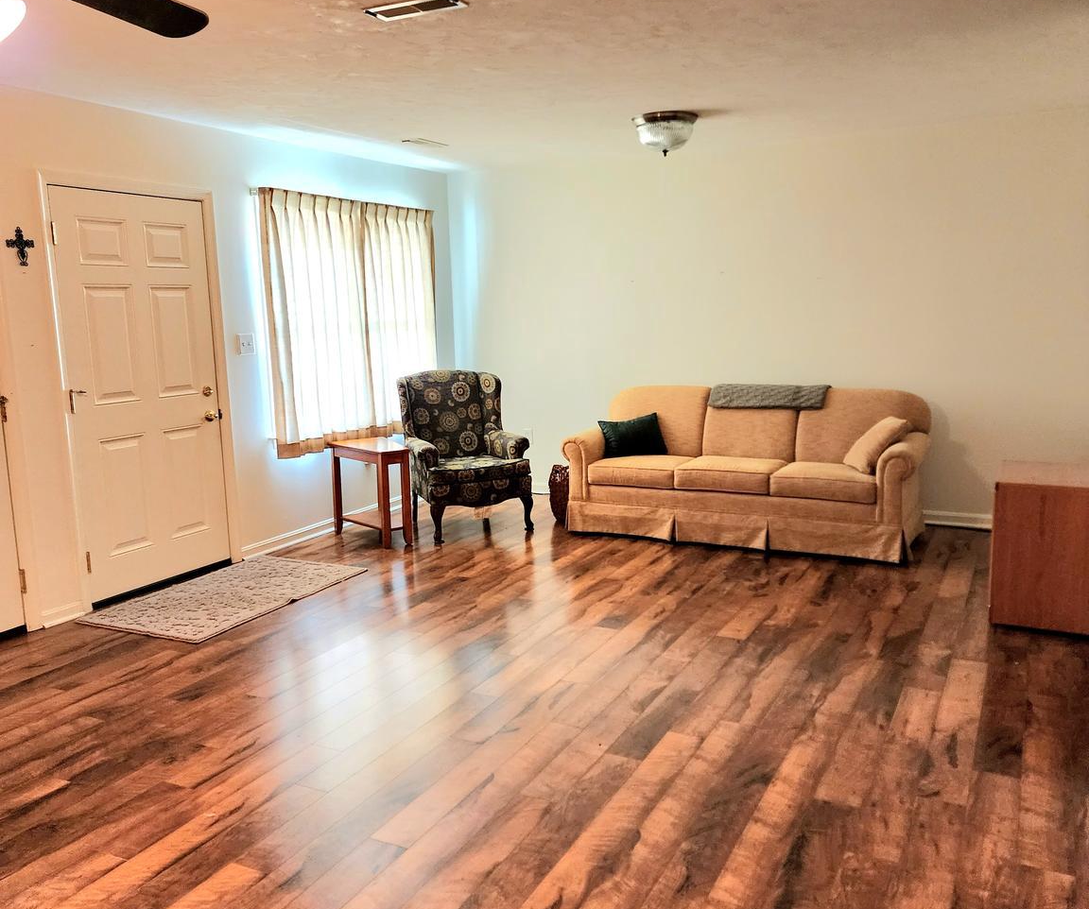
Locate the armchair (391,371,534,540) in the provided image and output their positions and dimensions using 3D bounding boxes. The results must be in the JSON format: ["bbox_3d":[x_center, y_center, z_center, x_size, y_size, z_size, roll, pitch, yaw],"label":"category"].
[{"bbox_3d":[-0.548,-0.024,6.251,0.730,0.995,0.760,-6,10,-28],"label":"armchair"}]

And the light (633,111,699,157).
[{"bbox_3d":[0.665,-1.743,5.300,0.353,0.206,0.353,-1,9,0],"label":"light"}]

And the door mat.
[{"bbox_3d":[-1.584,0.709,4.934,0.765,0.012,1.245,3,10,26],"label":"door mat"}]

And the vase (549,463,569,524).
[{"bbox_3d":[0.184,0.247,6.403,0.290,0.375,0.290,-1,9,1],"label":"vase"}]

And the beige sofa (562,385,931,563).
[{"bbox_3d":[1.232,0.050,5.894,2.060,0.870,0.910,3,10,26],"label":"beige sofa"}]

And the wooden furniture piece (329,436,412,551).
[{"bbox_3d":[-1.046,0.232,6.043,0.390,0.580,0.620,-7,11,-33],"label":"wooden furniture piece"}]

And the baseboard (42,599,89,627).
[{"bbox_3d":[-2.256,0.750,4.545,0.016,0.085,0.240,3,10,26],"label":"baseboard"}]

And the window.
[{"bbox_3d":[-1.214,-0.885,6.362,0.110,1.570,1.800,3,10,26],"label":"window"}]

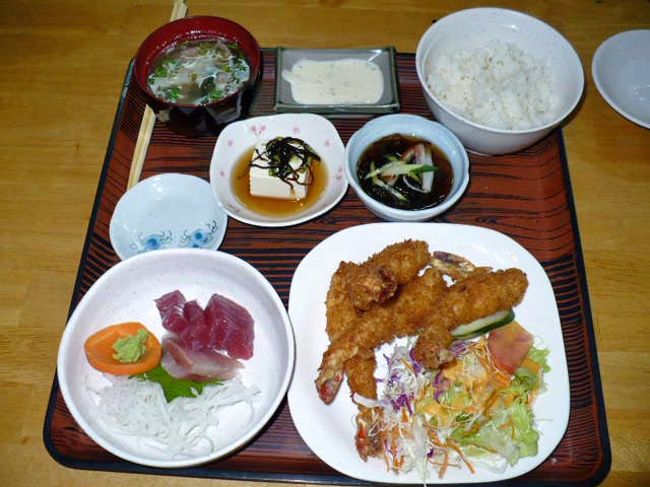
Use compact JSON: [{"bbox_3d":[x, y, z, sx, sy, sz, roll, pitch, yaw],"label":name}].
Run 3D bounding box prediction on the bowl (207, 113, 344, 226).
[{"bbox_3d":[-0.040,-0.058,0.617,0.117,0.039,0.117,-7,62,-6],"label":"bowl"}]

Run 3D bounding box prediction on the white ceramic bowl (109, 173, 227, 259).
[{"bbox_3d":[-0.132,-0.013,0.595,0.101,0.025,0.101,1,61,-1],"label":"white ceramic bowl"}]

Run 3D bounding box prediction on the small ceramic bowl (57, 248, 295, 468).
[{"bbox_3d":[-0.109,0.089,0.532,0.172,0.045,0.172,1,61,-1],"label":"small ceramic bowl"}]

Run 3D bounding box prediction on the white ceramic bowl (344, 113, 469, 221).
[{"bbox_3d":[0.070,-0.056,0.612,0.105,0.052,0.105,1,61,-1],"label":"white ceramic bowl"}]

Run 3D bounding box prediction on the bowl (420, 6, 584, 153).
[{"bbox_3d":[0.152,-0.136,0.643,0.146,0.077,0.146,3,61,0],"label":"bowl"}]

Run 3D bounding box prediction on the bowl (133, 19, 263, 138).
[{"bbox_3d":[-0.114,-0.145,0.646,0.109,0.068,0.109,1,61,-1],"label":"bowl"}]

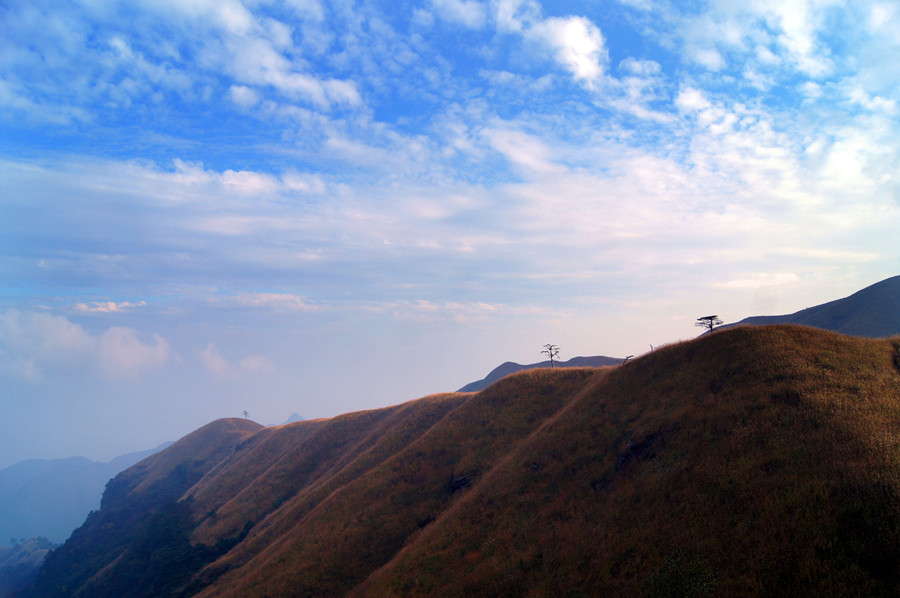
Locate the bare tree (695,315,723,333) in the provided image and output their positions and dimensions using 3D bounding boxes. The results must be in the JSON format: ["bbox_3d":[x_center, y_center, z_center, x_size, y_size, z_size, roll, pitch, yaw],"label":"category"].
[{"bbox_3d":[55.749,5.537,145.000,6.129,3.978,5.600,0,-5,0],"label":"bare tree"}]

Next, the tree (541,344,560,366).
[{"bbox_3d":[26.109,14.858,175.000,5.242,6.099,4.900,0,-5,0],"label":"tree"}]

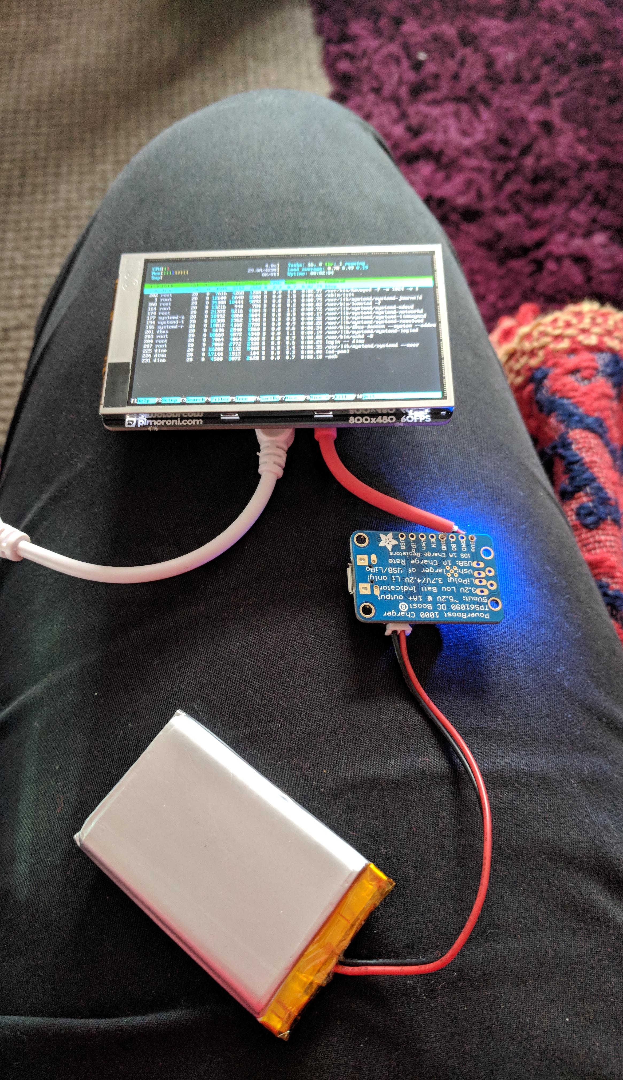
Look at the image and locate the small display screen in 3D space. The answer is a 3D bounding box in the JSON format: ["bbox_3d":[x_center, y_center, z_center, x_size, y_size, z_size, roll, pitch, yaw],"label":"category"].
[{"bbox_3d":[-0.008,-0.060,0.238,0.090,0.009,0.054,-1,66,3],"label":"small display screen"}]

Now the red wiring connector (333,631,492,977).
[{"bbox_3d":[0.025,0.053,0.173,0.027,0.010,0.072,10,65,5],"label":"red wiring connector"}]

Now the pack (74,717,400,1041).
[{"bbox_3d":[-0.017,0.068,0.172,0.060,0.007,0.035,35,72,16],"label":"pack"}]

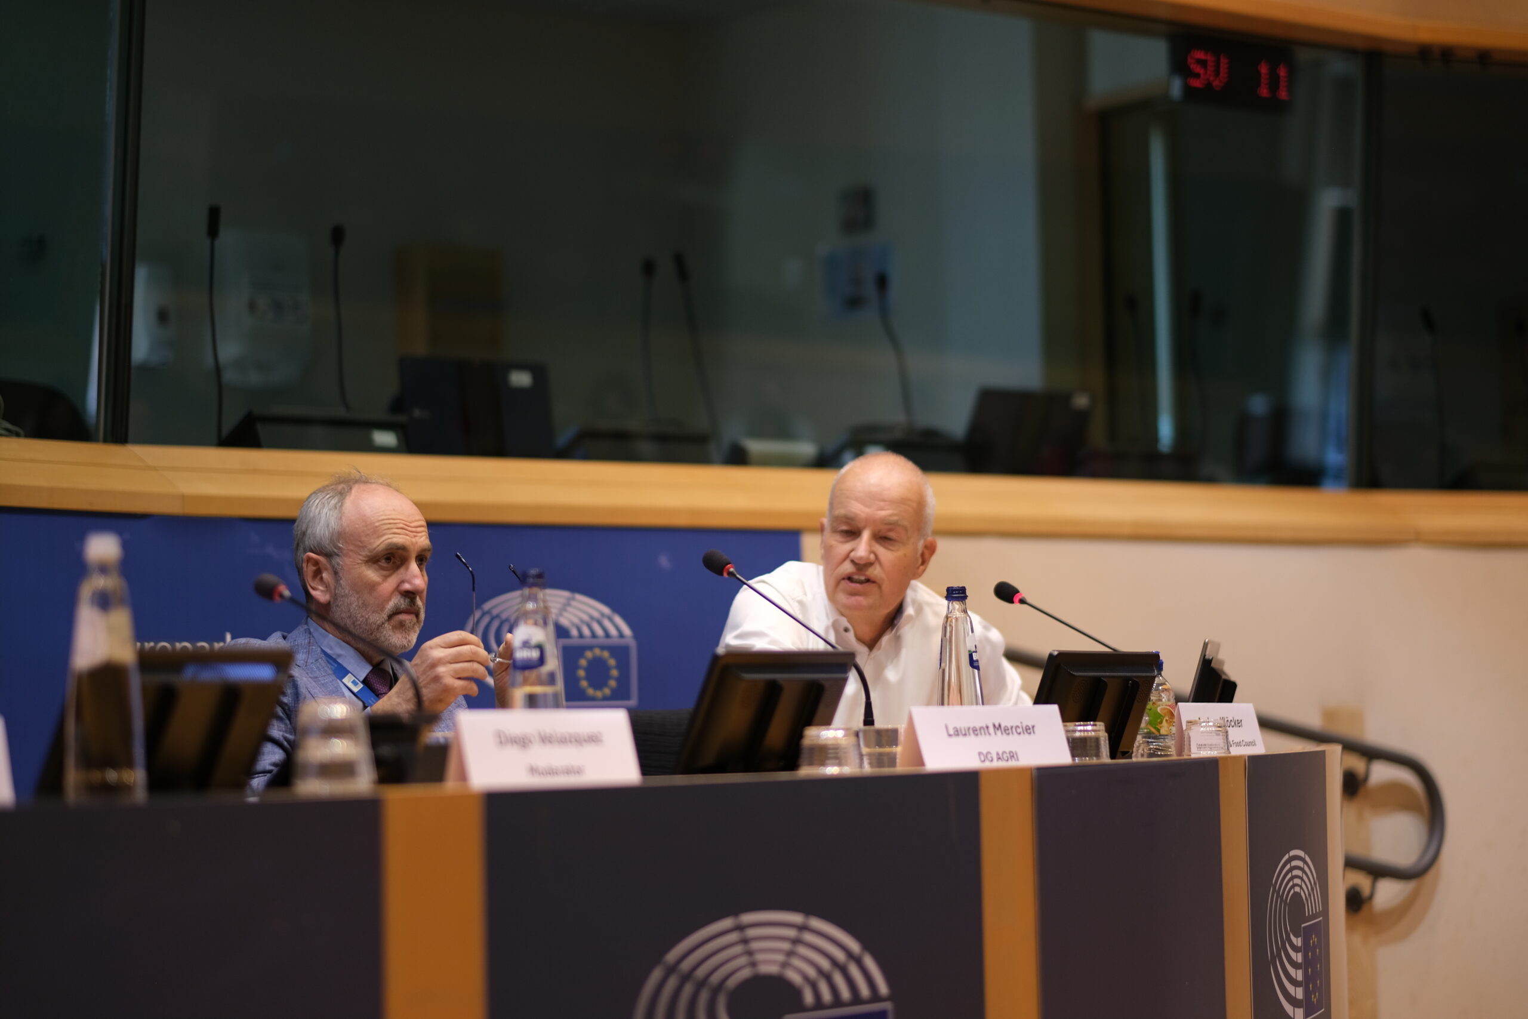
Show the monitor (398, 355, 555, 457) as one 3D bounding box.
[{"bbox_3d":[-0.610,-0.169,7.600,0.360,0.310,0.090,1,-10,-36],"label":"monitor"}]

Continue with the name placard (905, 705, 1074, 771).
[{"bbox_3d":[0.296,0.301,4.728,0.045,0.083,0.297,-5,-5,45],"label":"name placard"}]

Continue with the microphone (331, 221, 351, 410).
[{"bbox_3d":[-0.849,-0.372,7.150,0.035,0.400,0.050,2,-5,-41],"label":"microphone"}]

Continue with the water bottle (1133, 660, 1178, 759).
[{"bbox_3d":[0.593,0.296,5.425,0.067,0.165,0.067,-1,-4,0],"label":"water bottle"}]

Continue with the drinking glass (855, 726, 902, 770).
[{"bbox_3d":[0.155,0.311,4.642,0.068,0.058,0.068,-1,-4,0],"label":"drinking glass"}]

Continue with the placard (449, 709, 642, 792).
[{"bbox_3d":[-0.237,0.259,3.864,0.045,0.083,0.297,-4,-4,34],"label":"placard"}]

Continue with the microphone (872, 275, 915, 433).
[{"bbox_3d":[0.304,-0.354,8.300,0.045,0.400,0.100,2,-5,-41],"label":"microphone"}]

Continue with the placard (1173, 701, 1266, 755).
[{"bbox_3d":[0.739,0.359,5.820,0.045,0.083,0.297,-3,-4,31],"label":"placard"}]

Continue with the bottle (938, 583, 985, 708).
[{"bbox_3d":[0.266,0.227,4.838,0.071,0.246,0.071,-1,-4,0],"label":"bottle"}]

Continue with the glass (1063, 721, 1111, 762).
[{"bbox_3d":[0.467,0.338,5.182,0.071,0.058,0.071,-1,-4,0],"label":"glass"}]

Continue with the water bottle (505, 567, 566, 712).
[{"bbox_3d":[-0.256,0.187,4.018,0.071,0.246,0.071,-1,-4,0],"label":"water bottle"}]

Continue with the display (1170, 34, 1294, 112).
[{"bbox_3d":[1.048,-0.978,7.950,0.365,0.155,0.050,2,-5,-40],"label":"display"}]

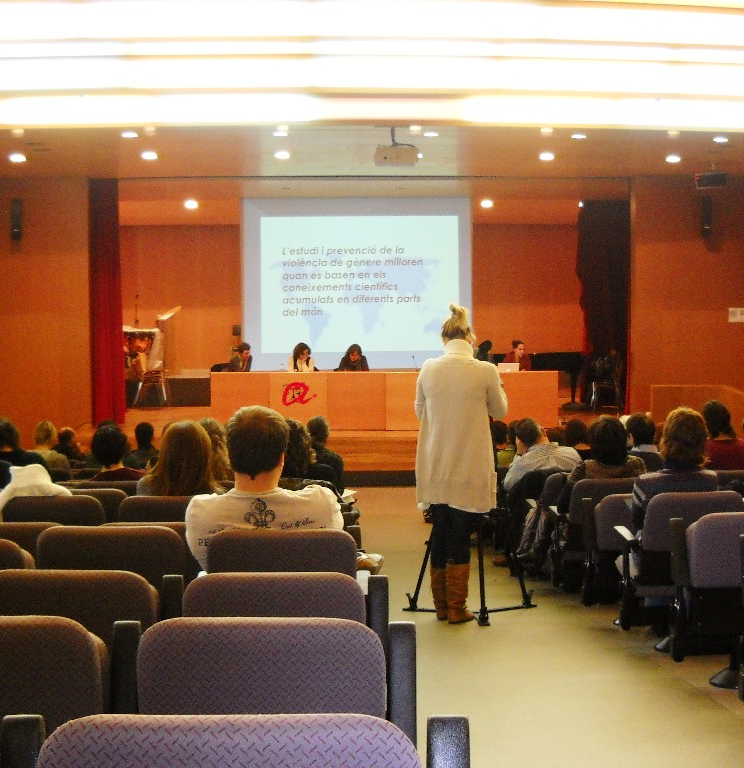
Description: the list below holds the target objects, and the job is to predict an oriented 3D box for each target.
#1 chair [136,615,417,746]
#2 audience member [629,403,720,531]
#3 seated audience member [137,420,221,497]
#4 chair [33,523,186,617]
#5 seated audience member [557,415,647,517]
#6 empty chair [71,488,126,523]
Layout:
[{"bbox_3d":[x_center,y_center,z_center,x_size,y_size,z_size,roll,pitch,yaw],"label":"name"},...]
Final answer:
[{"bbox_3d":[-0.205,0.810,2.580,0.540,0.730,0.520,0,3,2],"label":"chair"},{"bbox_3d":[1.469,0.724,6.209,0.480,1.250,0.750,-1,4,-9],"label":"audience member"},{"bbox_3d":[-0.935,0.759,6.186,0.480,1.178,0.740,0,3,3],"label":"seated audience member"},{"bbox_3d":[-0.842,0.866,4.317,0.580,0.840,0.620,0,4,4],"label":"chair"},{"bbox_3d":[1.440,0.810,8.100,0.520,1.200,0.800,0,3,-8],"label":"seated audience member"},{"bbox_3d":[-1.557,0.978,6.966,0.580,0.840,0.620,0,4,6],"label":"empty chair"}]

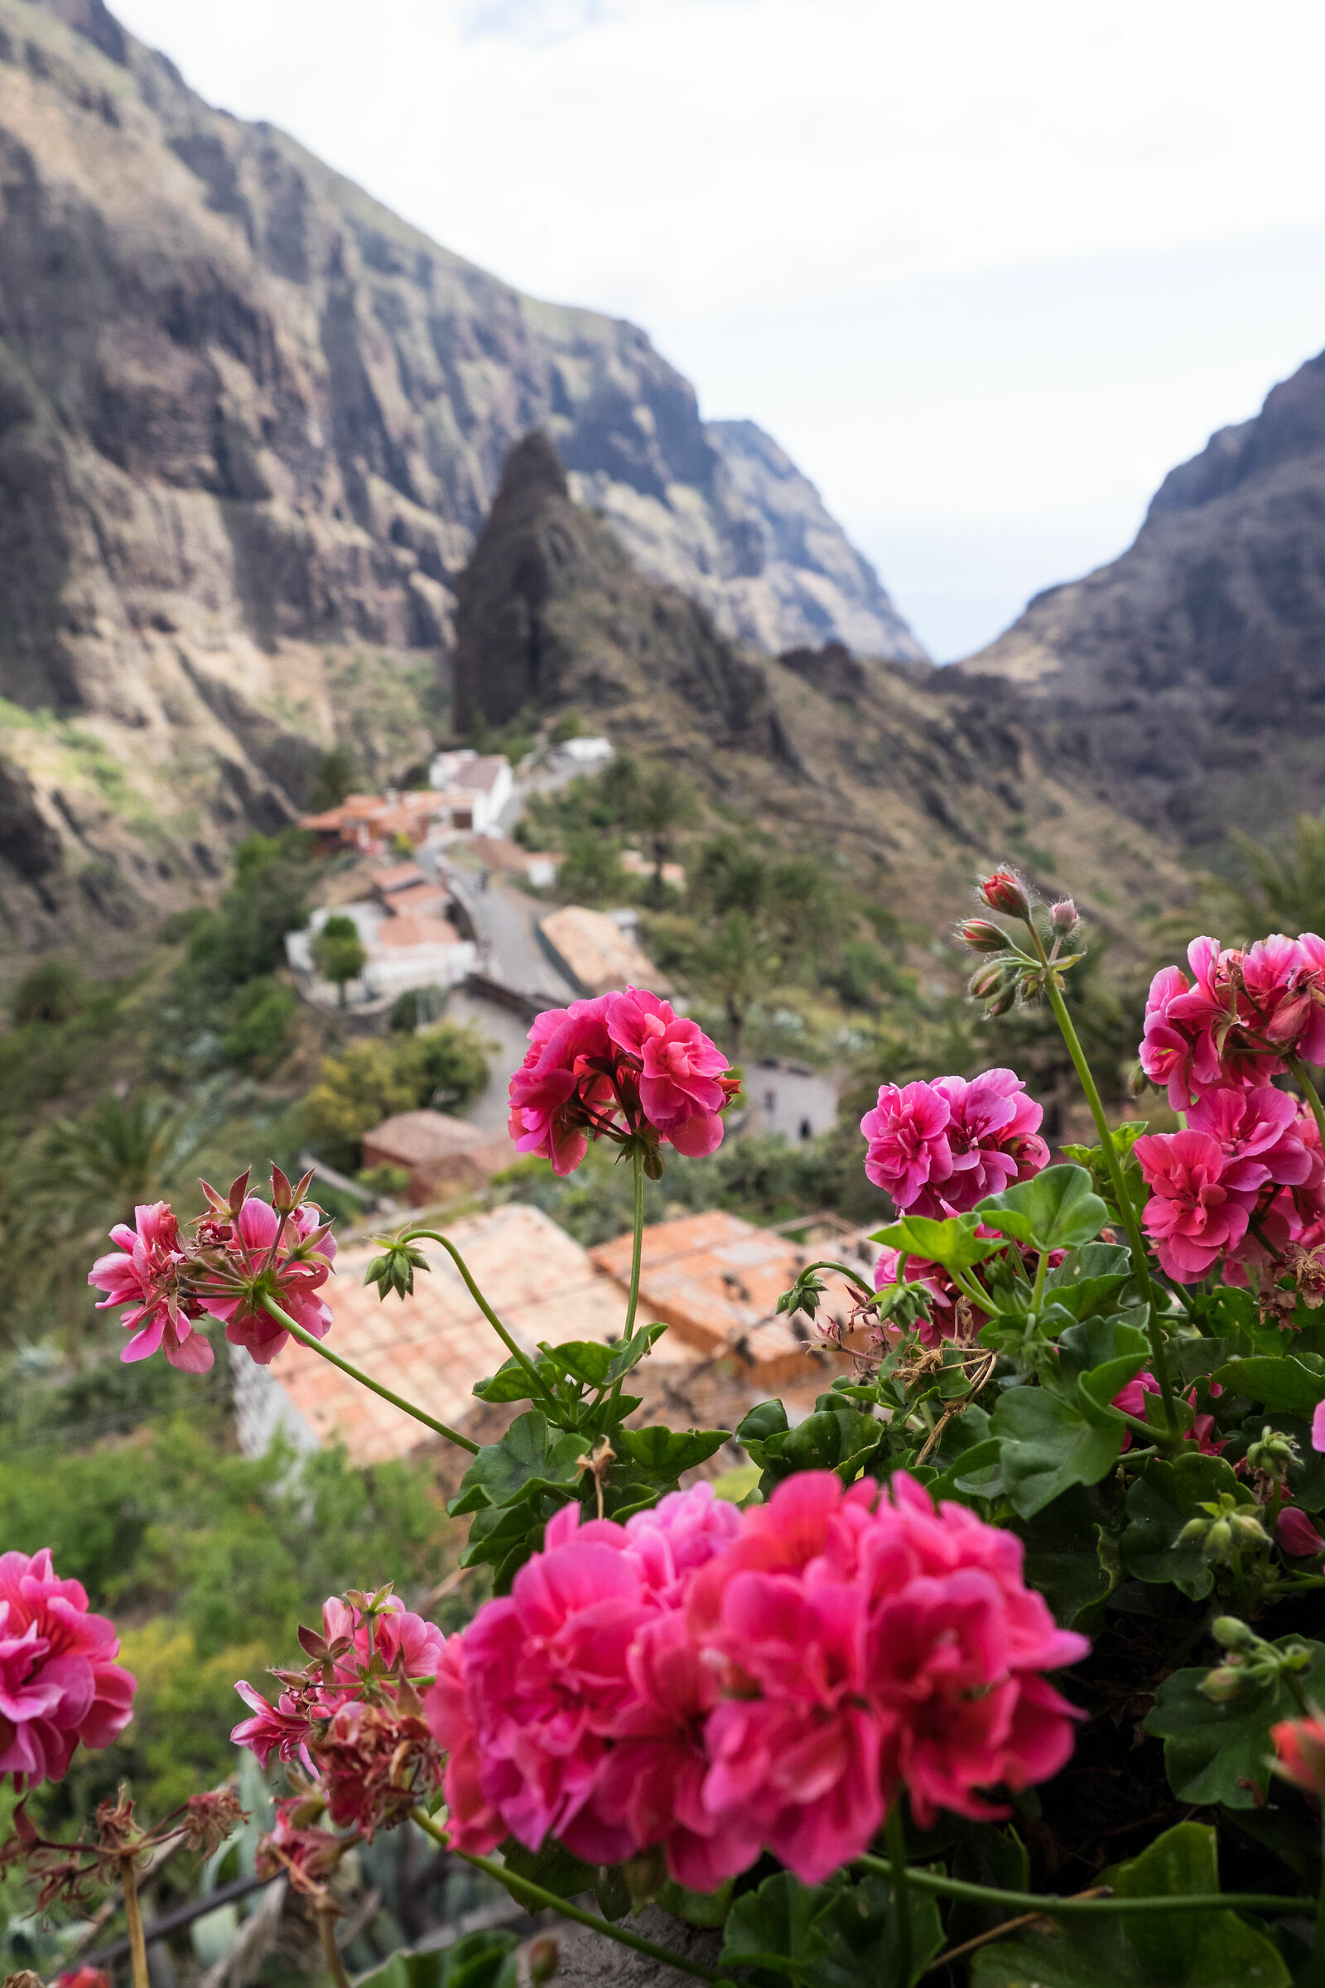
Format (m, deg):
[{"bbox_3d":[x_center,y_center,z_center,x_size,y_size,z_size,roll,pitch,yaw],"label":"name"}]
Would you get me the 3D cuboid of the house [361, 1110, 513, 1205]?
[{"bbox_3d":[-11.485,8.353,76.000,6.000,3.000,5.400,-16,24,-41],"label":"house"}]

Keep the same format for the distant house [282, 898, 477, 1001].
[{"bbox_3d":[-18.916,-3.021,100.000,10.500,3.800,8.500,-11,21,-31],"label":"distant house"}]

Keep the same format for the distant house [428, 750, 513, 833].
[{"bbox_3d":[-22.906,-23.926,178.000,8.000,7.600,8.000,7,19,21],"label":"distant house"}]

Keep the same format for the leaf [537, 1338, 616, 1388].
[{"bbox_3d":[-0.030,0.129,0.520,0.028,0.013,0.018,0,18,0],"label":"leaf"}]

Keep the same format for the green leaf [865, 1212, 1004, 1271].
[{"bbox_3d":[0.111,0.100,0.600,0.054,0.021,0.040,0,17,0],"label":"green leaf"}]

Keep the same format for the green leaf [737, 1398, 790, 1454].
[{"bbox_3d":[0.032,0.136,0.470,0.018,0.018,0.013,0,18,0],"label":"green leaf"}]

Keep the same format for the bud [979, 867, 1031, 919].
[{"bbox_3d":[0.099,-0.029,0.430,0.011,0.017,0.011,-45,18,-8],"label":"bud"}]

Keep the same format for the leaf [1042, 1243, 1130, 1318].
[{"bbox_3d":[0.131,0.088,0.460,0.028,0.022,0.022,0,18,0],"label":"leaf"}]

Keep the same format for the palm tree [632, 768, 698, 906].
[{"bbox_3d":[0.206,-13.889,132.000,6.000,12.200,6.000,0,17,0],"label":"palm tree"}]

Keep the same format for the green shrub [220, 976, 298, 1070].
[{"bbox_3d":[-23.846,1.742,88.000,4.300,4.700,4.200,0,17,0],"label":"green shrub"}]

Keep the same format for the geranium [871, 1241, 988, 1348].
[{"bbox_3d":[0.105,0.116,0.580,0.045,0.038,0.036,5,19,14],"label":"geranium"}]

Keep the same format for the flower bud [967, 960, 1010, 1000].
[{"bbox_3d":[0.106,-0.004,0.485,0.015,0.009,0.009,-39,-13,-15],"label":"flower bud"}]

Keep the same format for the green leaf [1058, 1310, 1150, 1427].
[{"bbox_3d":[0.154,0.131,0.520,0.032,0.030,0.027,4,18,11],"label":"green leaf"}]

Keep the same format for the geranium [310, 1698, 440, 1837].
[{"bbox_3d":[-0.084,0.229,0.440,0.036,0.036,0.032,0,17,0],"label":"geranium"}]

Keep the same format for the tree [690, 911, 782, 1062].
[{"bbox_3d":[4.751,-0.556,97.000,5.800,9.600,5.800,0,17,0],"label":"tree"}]

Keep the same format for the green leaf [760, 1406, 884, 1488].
[{"bbox_3d":[0.060,0.169,0.560,0.045,0.027,0.034,0,17,0],"label":"green leaf"}]

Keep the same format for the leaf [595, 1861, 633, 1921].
[{"bbox_3d":[-0.015,0.287,0.480,0.015,0.022,0.014,0,17,0],"label":"leaf"}]

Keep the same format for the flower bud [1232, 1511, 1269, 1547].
[{"bbox_3d":[0.182,0.165,0.460,0.013,0.008,0.008,35,-7,12],"label":"flower bud"}]

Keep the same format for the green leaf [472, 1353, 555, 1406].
[{"bbox_3d":[-0.053,0.137,0.530,0.030,0.017,0.025,0,17,0],"label":"green leaf"}]

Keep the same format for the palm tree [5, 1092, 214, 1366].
[{"bbox_3d":[-16.555,7.055,45.000,6.000,7.600,6.000,0,17,0],"label":"palm tree"}]

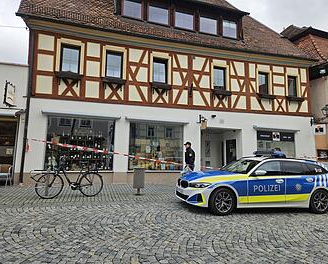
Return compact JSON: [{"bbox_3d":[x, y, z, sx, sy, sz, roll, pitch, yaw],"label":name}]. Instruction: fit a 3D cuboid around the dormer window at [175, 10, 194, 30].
[{"bbox_3d":[1.009,-5.391,11.413,1.040,0.900,0.200,2,-6,-18],"label":"dormer window"}]

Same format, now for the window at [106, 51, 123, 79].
[{"bbox_3d":[-2.289,-3.145,10.904,0.753,1.317,0.120,3,-8,-16],"label":"window"}]

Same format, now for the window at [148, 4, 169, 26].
[{"bbox_3d":[-0.282,-6.355,12.676,1.179,1.056,0.120,3,-8,-17],"label":"window"}]

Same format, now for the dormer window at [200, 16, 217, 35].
[{"bbox_3d":[2.595,-6.134,13.545,1.112,0.964,0.120,3,-8,-17],"label":"dormer window"}]

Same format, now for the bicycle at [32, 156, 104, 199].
[{"bbox_3d":[-2.601,1.320,6.623,1.820,1.080,0.580,5,-9,-33],"label":"bicycle"}]

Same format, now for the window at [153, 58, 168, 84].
[{"bbox_3d":[-0.171,-2.735,10.432,0.730,1.210,0.160,2,-6,-18],"label":"window"}]

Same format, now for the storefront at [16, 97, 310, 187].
[{"bbox_3d":[1.608,0.688,10.797,13.980,3.410,0.600,2,-6,-18],"label":"storefront"}]

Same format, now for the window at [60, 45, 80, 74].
[{"bbox_3d":[-3.724,-2.903,9.299,0.745,1.220,0.160,2,-6,-18],"label":"window"}]

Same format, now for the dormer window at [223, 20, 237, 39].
[{"bbox_3d":[3.925,-6.097,13.954,0.961,0.999,0.120,3,-8,-17],"label":"dormer window"}]

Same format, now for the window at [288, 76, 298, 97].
[{"bbox_3d":[7.605,-2.657,13.735,0.678,1.236,0.120,3,-8,-16],"label":"window"}]

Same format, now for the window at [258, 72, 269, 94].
[{"bbox_3d":[5.623,-2.729,13.165,0.655,1.272,0.120,3,-8,-16],"label":"window"}]

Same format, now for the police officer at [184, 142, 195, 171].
[{"bbox_3d":[1.027,1.342,9.306,0.420,1.850,0.500,2,-6,-11],"label":"police officer"}]

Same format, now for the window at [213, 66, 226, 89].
[{"bbox_3d":[2.713,-2.601,11.352,0.730,1.190,0.160,2,-6,-18],"label":"window"}]

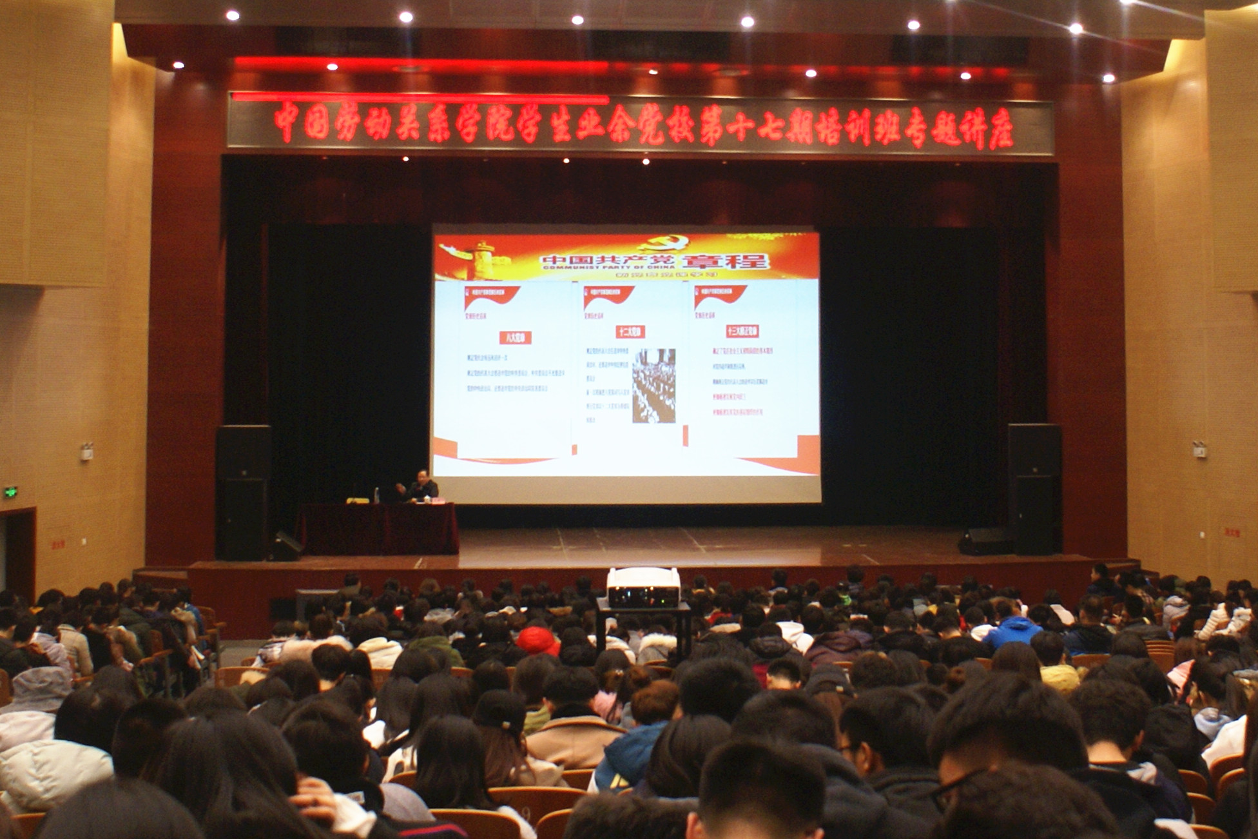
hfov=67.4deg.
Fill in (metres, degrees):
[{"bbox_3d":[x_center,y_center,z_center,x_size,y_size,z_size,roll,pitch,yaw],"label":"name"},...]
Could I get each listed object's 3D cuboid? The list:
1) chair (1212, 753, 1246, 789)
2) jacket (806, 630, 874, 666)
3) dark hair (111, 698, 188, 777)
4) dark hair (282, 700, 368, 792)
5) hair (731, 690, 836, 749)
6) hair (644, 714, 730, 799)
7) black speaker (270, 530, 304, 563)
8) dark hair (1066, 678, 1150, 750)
[{"bbox_3d":[2.920,1.990,4.520,0.500,0.920,0.580,0,-2,-2],"label":"chair"},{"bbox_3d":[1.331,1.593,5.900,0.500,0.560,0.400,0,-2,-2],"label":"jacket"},{"bbox_3d":[-1.042,0.700,2.060,0.185,0.190,0.215,0,-2,-2],"label":"dark hair"},{"bbox_3d":[-0.664,0.713,2.060,0.190,0.205,0.215,0,-2,-2],"label":"dark hair"},{"bbox_3d":[0.315,0.646,1.920,0.210,0.190,0.220,0,-2,-2],"label":"hair"},{"bbox_3d":[0.125,0.688,1.920,0.195,0.185,0.210,0,-2,-2],"label":"hair"},{"bbox_3d":[-4.820,1.784,13.350,0.450,0.410,0.520,0,-2,-9],"label":"black speaker"},{"bbox_3d":[1.071,0.659,2.100,0.190,0.175,0.210,0,-2,-7],"label":"dark hair"}]

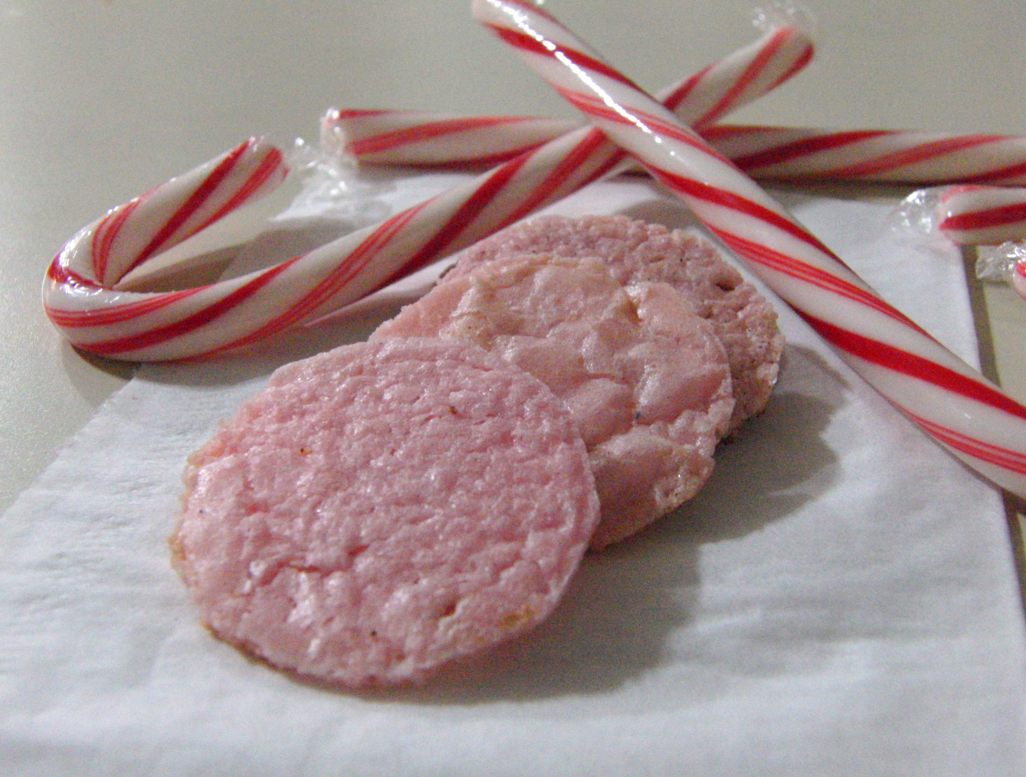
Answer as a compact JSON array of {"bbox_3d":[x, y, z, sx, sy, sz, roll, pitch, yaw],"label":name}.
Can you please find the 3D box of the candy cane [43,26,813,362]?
[{"bbox_3d":[-0.008,-0.039,0.213,0.043,0.009,0.151,24,39,33],"label":"candy cane"}]

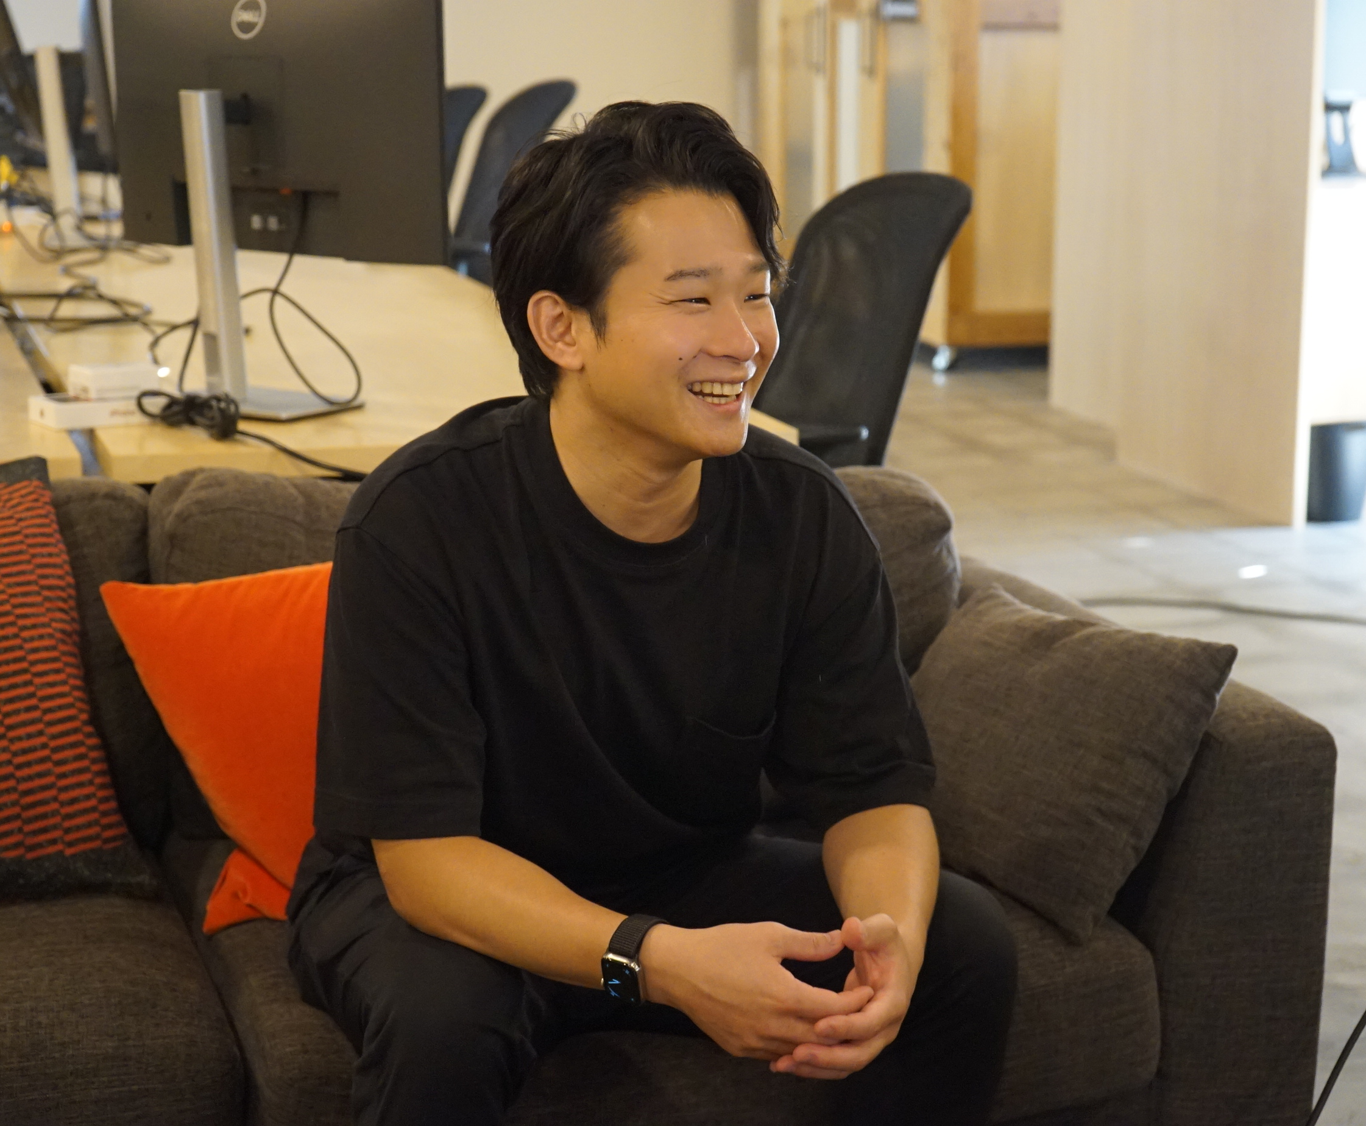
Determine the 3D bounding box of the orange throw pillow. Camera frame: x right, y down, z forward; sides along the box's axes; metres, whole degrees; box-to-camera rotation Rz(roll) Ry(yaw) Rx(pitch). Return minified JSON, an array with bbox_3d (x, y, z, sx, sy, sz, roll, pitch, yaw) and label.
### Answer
[{"bbox_3d":[-0.295,0.152,2.537,0.400,0.365,0.140,-10,-19,-19],"label":"orange throw pillow"}]

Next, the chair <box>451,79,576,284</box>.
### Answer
[{"bbox_3d":[-0.557,-0.525,5.970,0.600,1.014,0.600,-4,13,-17],"label":"chair"}]

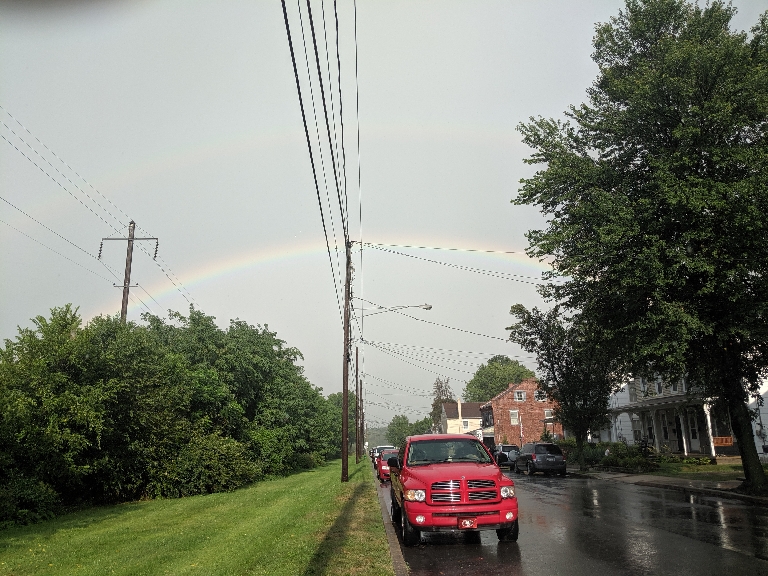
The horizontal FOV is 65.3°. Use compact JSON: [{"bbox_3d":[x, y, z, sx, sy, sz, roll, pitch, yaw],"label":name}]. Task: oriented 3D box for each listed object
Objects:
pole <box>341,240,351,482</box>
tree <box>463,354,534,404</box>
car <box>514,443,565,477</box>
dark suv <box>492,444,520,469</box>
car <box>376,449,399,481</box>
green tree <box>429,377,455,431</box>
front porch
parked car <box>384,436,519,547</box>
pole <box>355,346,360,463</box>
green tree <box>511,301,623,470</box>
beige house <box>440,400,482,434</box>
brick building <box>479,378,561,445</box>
[{"bbox_3d":[-1.876,3.321,29.299,0.320,11.750,0.320,0,-15,-2],"label":"pole"},{"bbox_3d":[18.045,19.596,98.811,12.500,16.000,12.500,0,-15,-2],"label":"tree"},{"bbox_3d":[9.455,10.373,36.421,1.900,1.800,4.750,0,-15,-2],"label":"car"},{"bbox_3d":[9.132,12.567,44.524,1.800,1.720,4.500,0,-15,-2],"label":"dark suv"},{"bbox_3d":[0.602,9.684,32.841,1.800,1.520,4.500,0,-15,-2],"label":"car"},{"bbox_3d":[11.849,27.391,127.621,6.000,16.000,6.000,0,-15,-2],"label":"green tree"},{"bbox_3d":[15.852,7.551,32.590,2.300,3.200,11.600,0,-15,-2],"label":"front porch"},{"bbox_3d":[1.239,4.054,12.567,2.040,1.920,5.750,0,-15,-2],"label":"parked car"},{"bbox_3d":[-2.735,12.065,61.937,0.320,11.750,0.320,0,-15,-2],"label":"pole"},{"bbox_3d":[11.272,6.393,38.470,7.400,10.200,7.400,0,-15,-2],"label":"green tree"},{"bbox_3d":[14.866,25.098,106.052,8.500,9.200,9.000,0,-15,-2],"label":"beige house"},{"bbox_3d":[15.822,15.639,71.330,8.400,9.000,8.800,0,-15,-2],"label":"brick building"}]

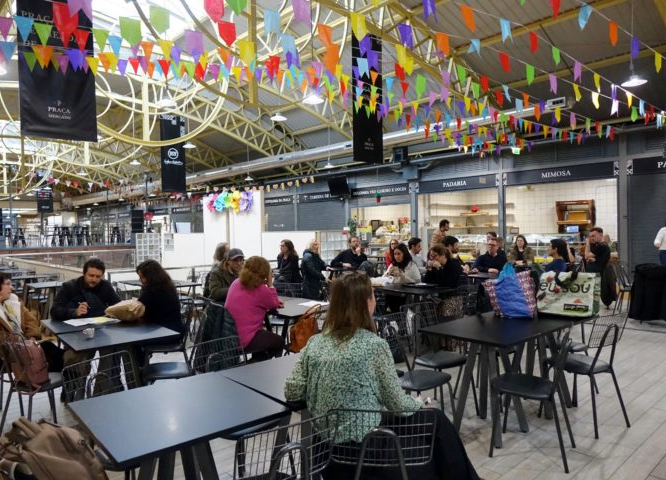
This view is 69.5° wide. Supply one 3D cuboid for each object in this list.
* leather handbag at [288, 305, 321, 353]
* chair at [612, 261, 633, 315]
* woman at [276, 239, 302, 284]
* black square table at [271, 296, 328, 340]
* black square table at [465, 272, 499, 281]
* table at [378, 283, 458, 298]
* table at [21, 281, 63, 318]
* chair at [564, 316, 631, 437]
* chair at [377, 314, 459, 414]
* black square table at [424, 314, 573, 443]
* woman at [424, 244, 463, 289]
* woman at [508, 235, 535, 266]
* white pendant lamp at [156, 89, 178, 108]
[{"bbox_3d":[-0.221,0.701,3.780,0.270,0.370,0.140,-2,2,-38],"label":"leather handbag"},{"bbox_3d":[4.953,0.810,7.956,0.430,0.830,0.500,-2,2,-45],"label":"chair"},{"bbox_3d":[-0.816,0.665,8.556,0.750,1.300,0.500,-2,2,-41],"label":"woman"},{"bbox_3d":[-0.320,1.016,4.575,0.700,0.750,0.700,-2,2,-43],"label":"black square table"},{"bbox_3d":[2.467,0.908,7.179,0.700,0.750,0.700,-2,2,-40],"label":"black square table"},{"bbox_3d":[1.024,0.963,5.849,0.700,0.750,0.700,-2,2,-40],"label":"table"},{"bbox_3d":[-3.981,1.012,7.015,0.700,0.750,0.700,-2,2,-40],"label":"table"},{"bbox_3d":[1.919,0.971,3.659,0.460,0.840,0.510,-2,2,-27],"label":"chair"},{"bbox_3d":[0.586,0.992,3.387,0.430,0.830,0.500,-2,2,-38],"label":"chair"},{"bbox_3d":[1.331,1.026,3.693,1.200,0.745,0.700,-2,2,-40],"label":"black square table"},{"bbox_3d":[1.490,0.698,6.168,0.750,1.290,0.500,-2,2,-38],"label":"woman"},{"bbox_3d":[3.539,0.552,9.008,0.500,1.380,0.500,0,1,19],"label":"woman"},{"bbox_3d":[-3.740,-3.173,10.800,0.470,0.330,0.470,-2,2,-30],"label":"white pendant lamp"}]

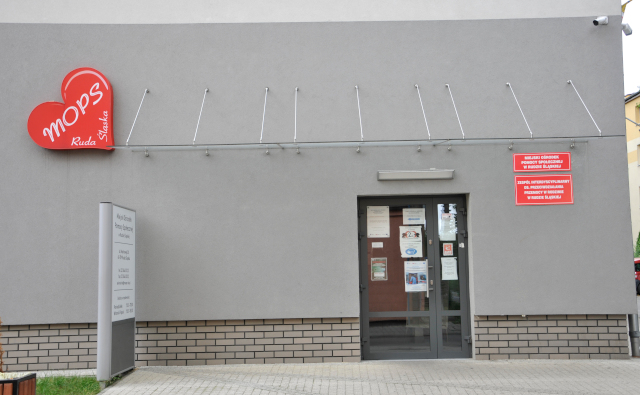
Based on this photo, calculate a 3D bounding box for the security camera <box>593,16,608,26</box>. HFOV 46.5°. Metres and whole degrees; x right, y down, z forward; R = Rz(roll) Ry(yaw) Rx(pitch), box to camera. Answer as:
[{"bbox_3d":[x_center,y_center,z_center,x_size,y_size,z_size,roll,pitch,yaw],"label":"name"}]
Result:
[{"bbox_3d":[3.688,-2.319,9.787,0.220,0.100,0.090,-22,6,-29],"label":"security camera"}]

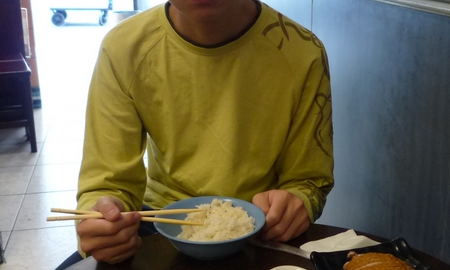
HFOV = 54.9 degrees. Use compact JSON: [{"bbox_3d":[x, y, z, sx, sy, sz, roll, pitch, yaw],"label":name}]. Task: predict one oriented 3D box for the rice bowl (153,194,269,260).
[{"bbox_3d":[-0.019,0.135,0.588,0.147,0.053,0.147,0,16,0],"label":"rice bowl"}]

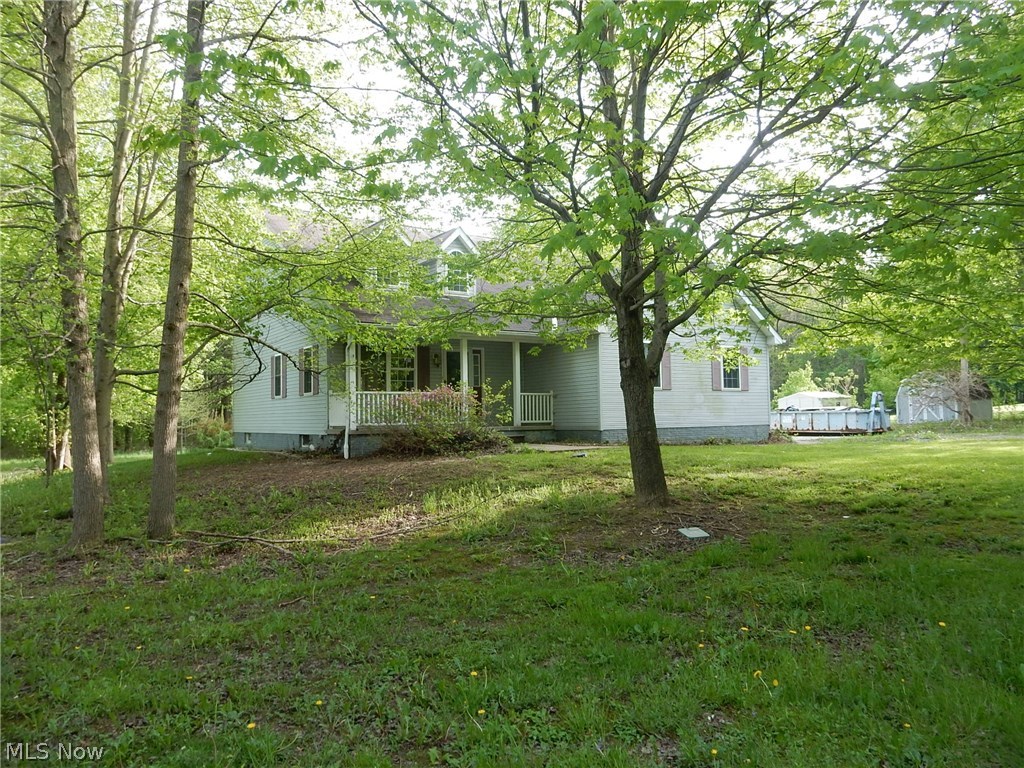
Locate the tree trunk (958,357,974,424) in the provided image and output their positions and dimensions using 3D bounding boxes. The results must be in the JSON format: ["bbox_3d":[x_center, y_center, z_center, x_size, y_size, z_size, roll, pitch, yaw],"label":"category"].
[{"bbox_3d":[21.941,0.340,35.775,0.460,3.331,0.460,1,-3,-34],"label":"tree trunk"}]

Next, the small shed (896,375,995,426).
[{"bbox_3d":[23.260,0.757,39.901,3.696,2.787,3.164,1,-3,-34],"label":"small shed"}]

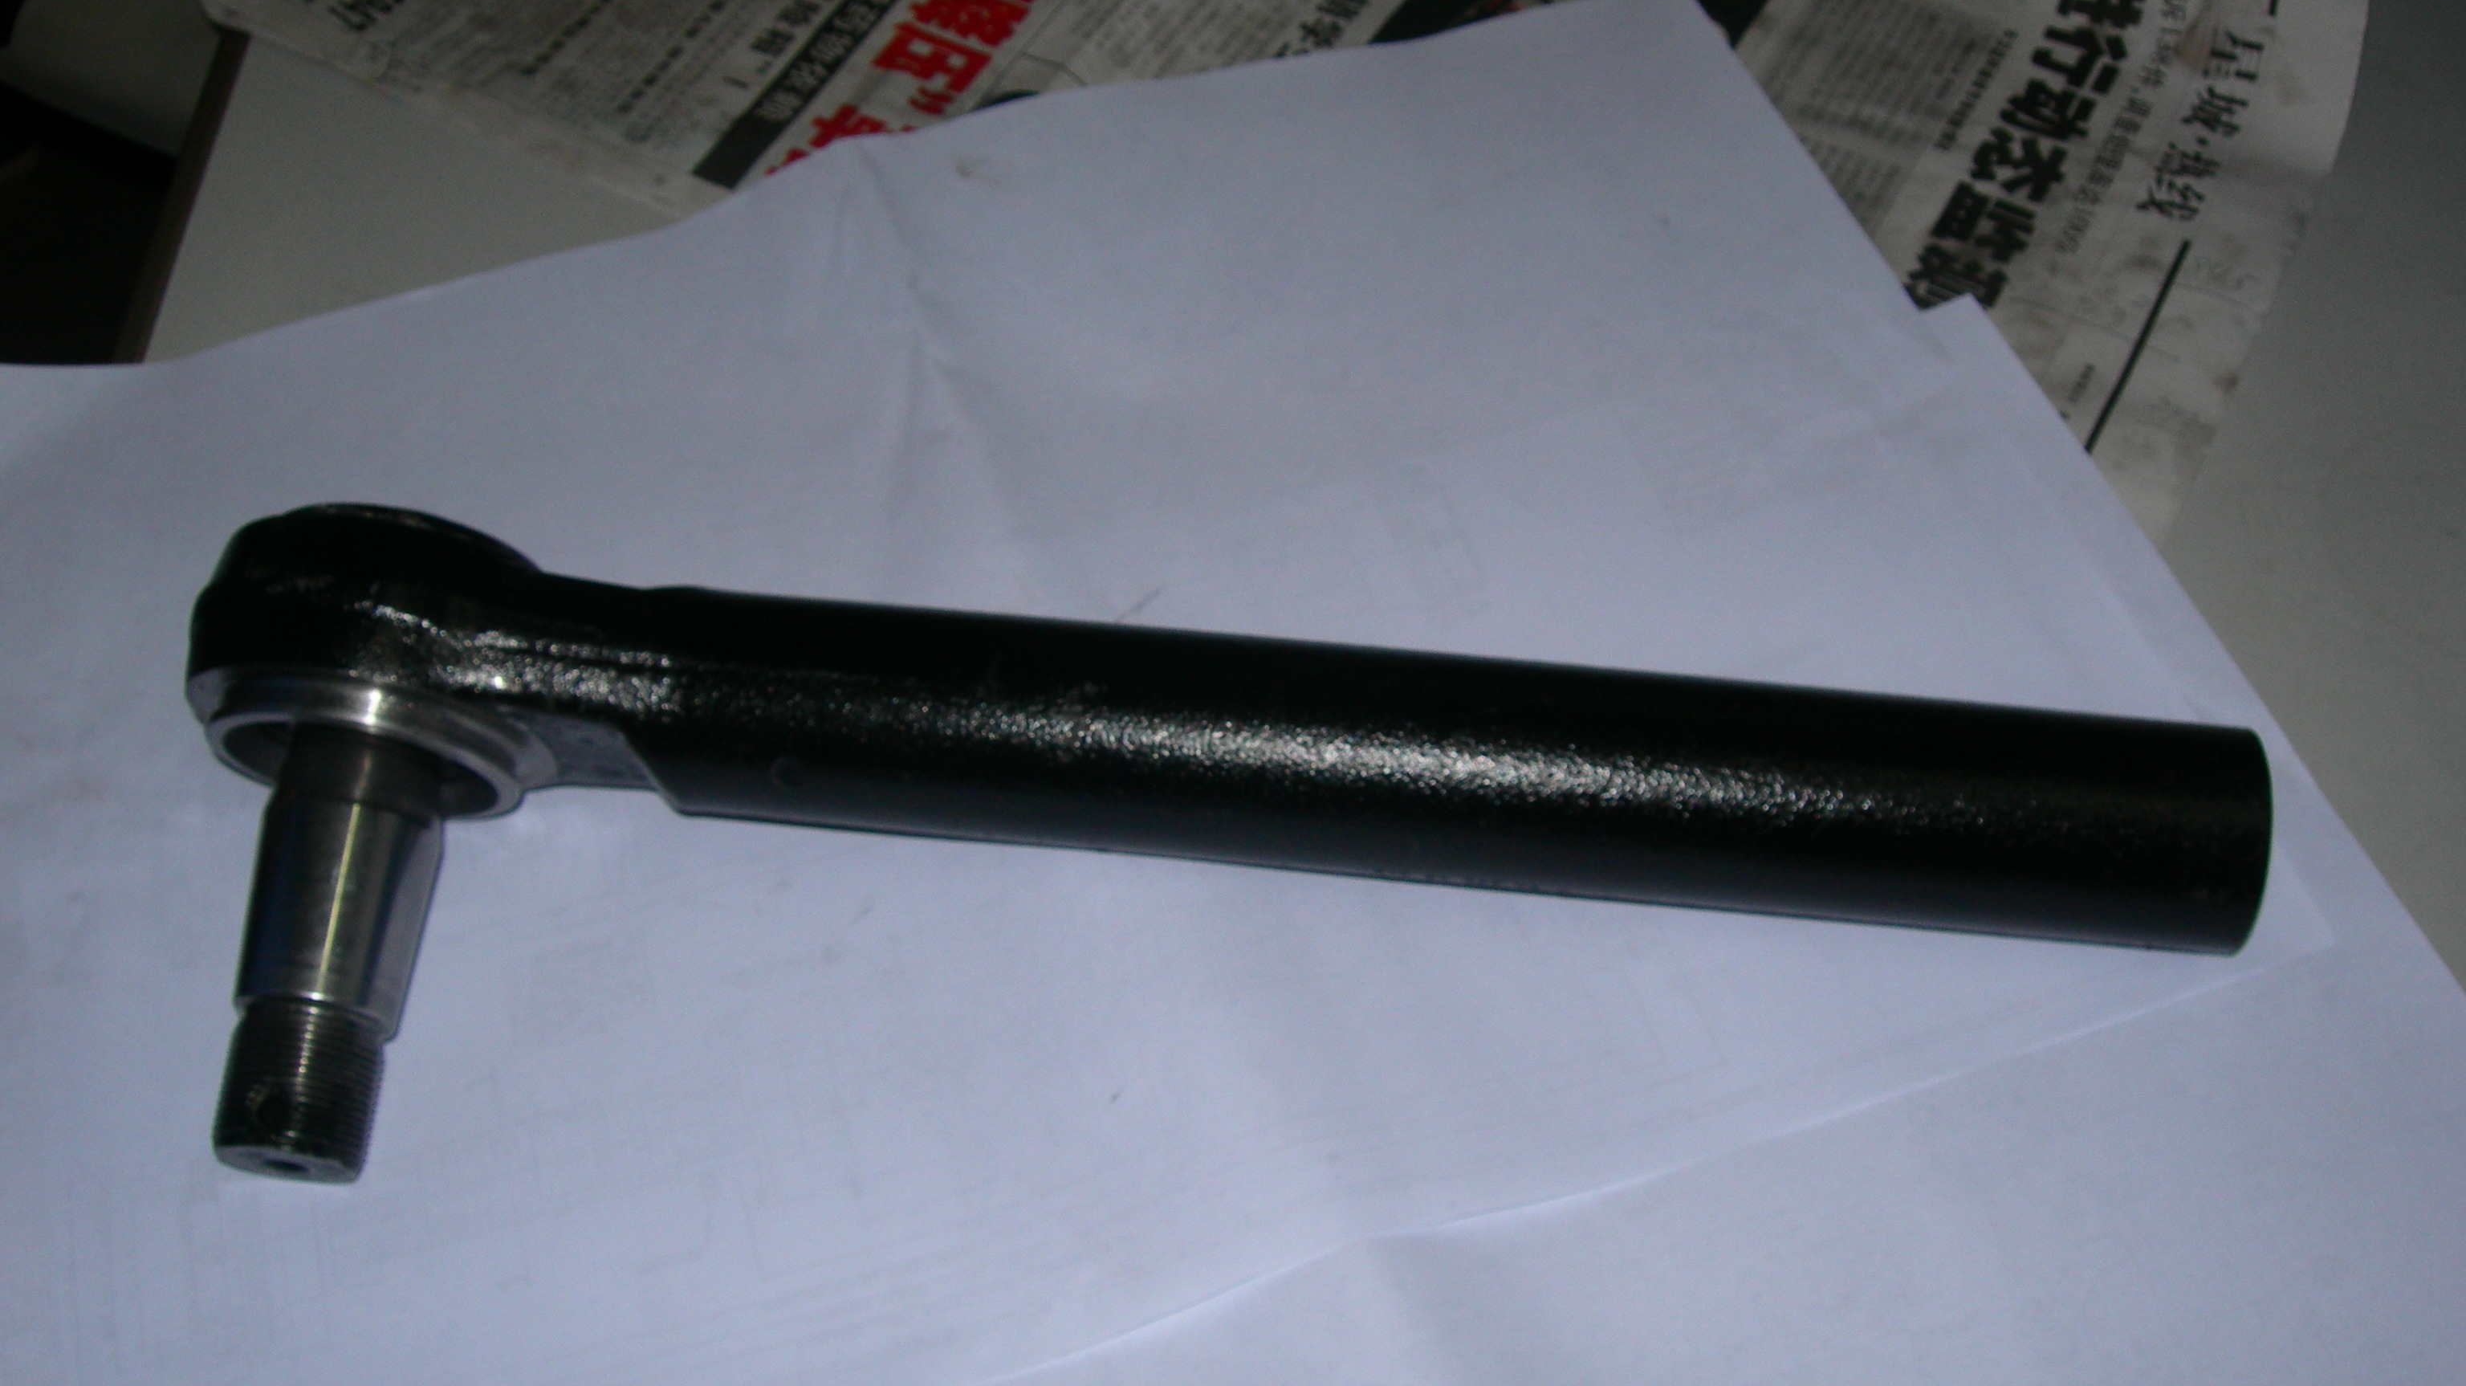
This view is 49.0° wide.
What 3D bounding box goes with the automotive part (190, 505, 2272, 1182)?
[{"bbox_3d":[-0.007,0.041,0.479,0.372,0.067,0.115,5,65,2],"label":"automotive part"}]

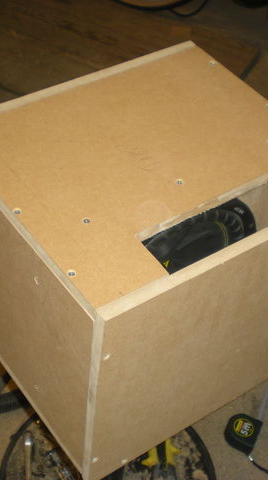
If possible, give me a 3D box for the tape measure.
[{"bbox_3d":[0.222,0.396,1.675,0.066,0.035,0.065,21,47,13],"label":"tape measure"}]

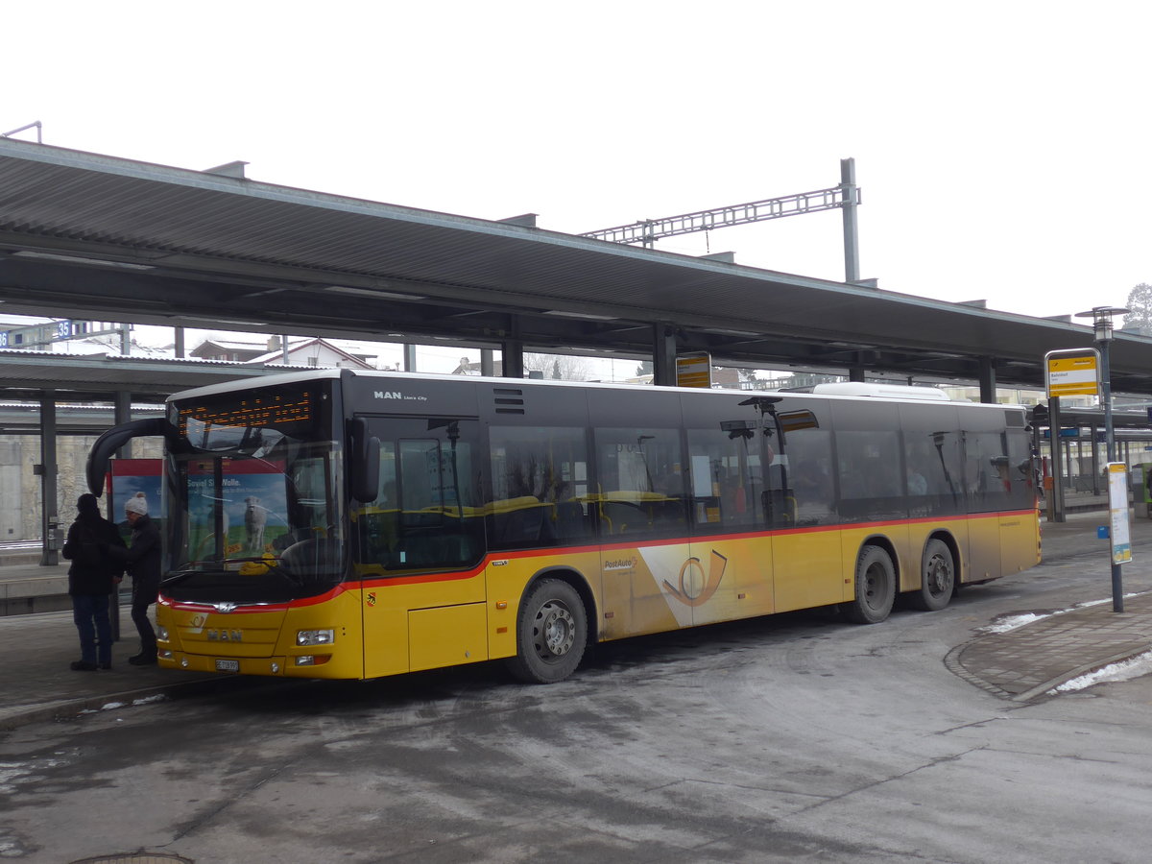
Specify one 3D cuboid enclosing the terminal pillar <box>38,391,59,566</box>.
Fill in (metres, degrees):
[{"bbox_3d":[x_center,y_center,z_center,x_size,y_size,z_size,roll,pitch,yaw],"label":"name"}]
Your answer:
[{"bbox_3d":[-14.902,1.287,41.301,0.330,4.970,0.330,-4,-3,40],"label":"terminal pillar"}]

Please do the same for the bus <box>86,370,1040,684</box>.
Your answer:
[{"bbox_3d":[1.454,0.858,17.249,2.640,3.020,13.770,-4,-3,40],"label":"bus"}]

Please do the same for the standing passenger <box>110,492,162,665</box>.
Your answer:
[{"bbox_3d":[-4.485,1.486,14.987,0.500,1.735,0.480,-1,-2,-15],"label":"standing passenger"}]

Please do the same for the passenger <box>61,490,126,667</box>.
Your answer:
[{"bbox_3d":[-4.828,1.486,14.599,0.550,1.728,0.430,-1,-3,-30],"label":"passenger"}]

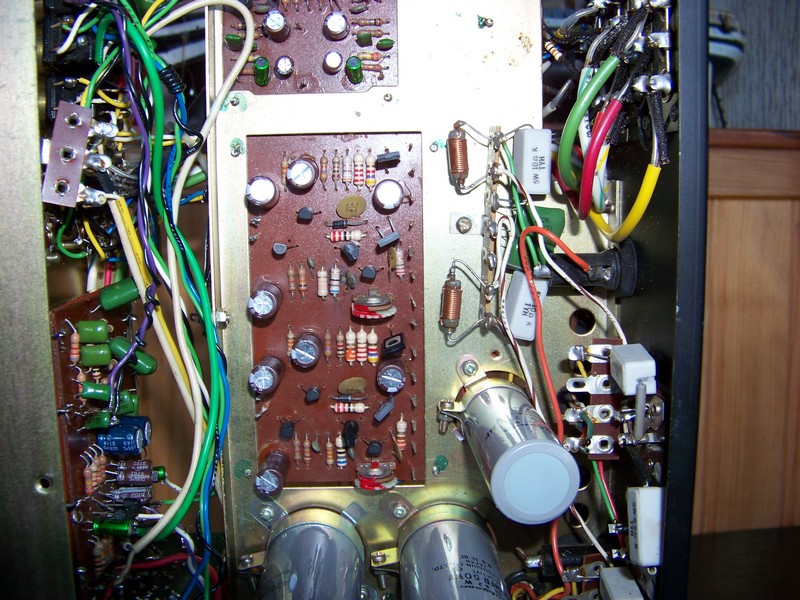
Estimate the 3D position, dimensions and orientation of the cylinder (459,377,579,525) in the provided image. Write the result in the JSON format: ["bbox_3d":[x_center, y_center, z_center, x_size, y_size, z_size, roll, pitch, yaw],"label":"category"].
[{"bbox_3d":[0.037,0.047,0.272,0.026,0.026,0.067,-1,10,-3],"label":"cylinder"}]

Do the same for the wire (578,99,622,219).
[{"bbox_3d":[0.061,-0.043,0.255,0.013,0.037,0.013,-1,7,-3],"label":"wire"}]

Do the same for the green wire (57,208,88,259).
[{"bbox_3d":[-0.107,-0.022,0.272,0.011,0.017,0.007,-1,7,-3],"label":"green wire"}]

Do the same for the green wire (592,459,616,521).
[{"bbox_3d":[0.065,0.061,0.266,0.003,0.020,0.003,-14,-24,-1],"label":"green wire"}]

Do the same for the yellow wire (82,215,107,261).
[{"bbox_3d":[-0.101,-0.021,0.274,0.004,0.018,0.005,-28,-13,1],"label":"yellow wire"}]

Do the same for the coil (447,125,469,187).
[{"bbox_3d":[0.020,-0.049,0.283,0.007,0.021,0.007,-4,7,1],"label":"coil"}]

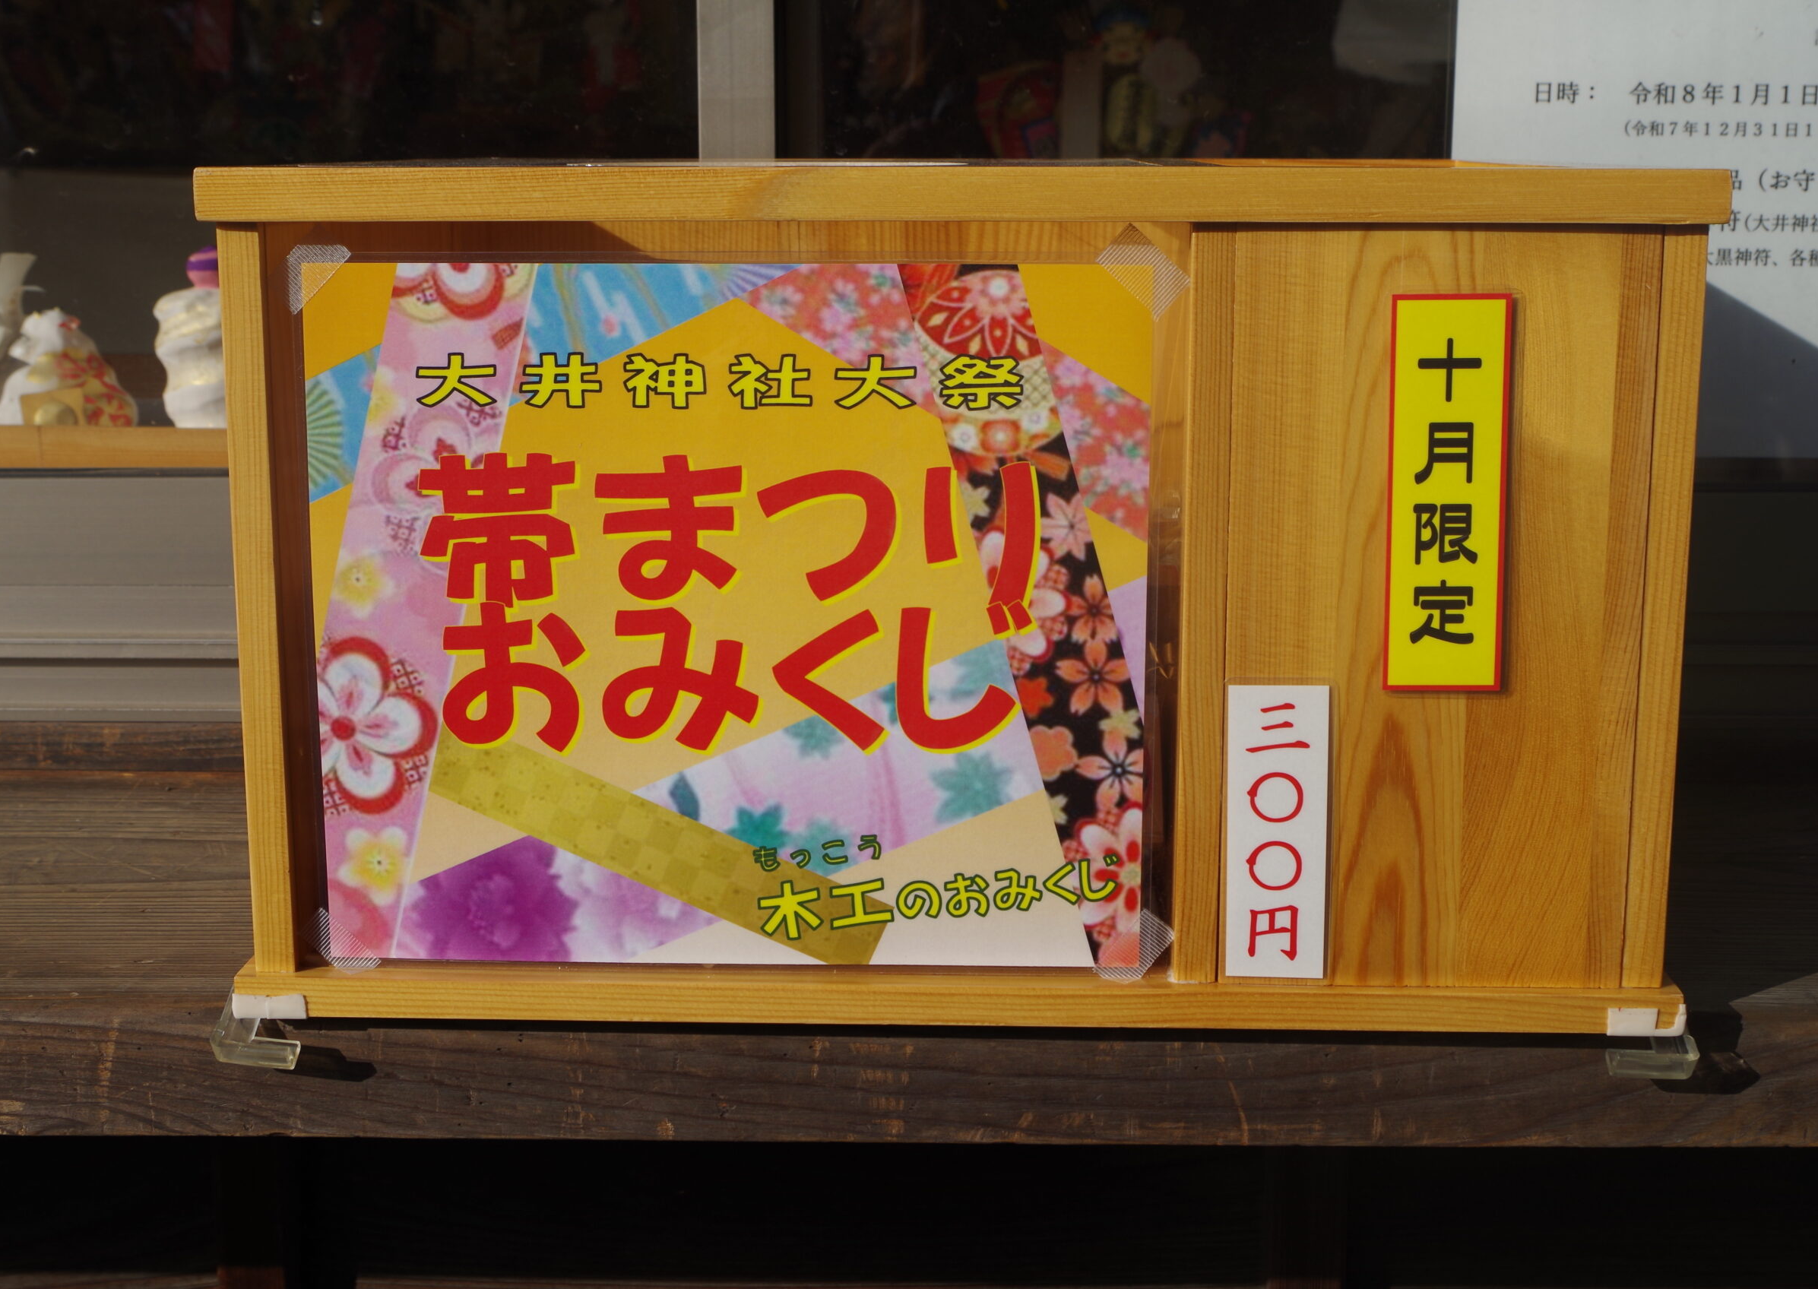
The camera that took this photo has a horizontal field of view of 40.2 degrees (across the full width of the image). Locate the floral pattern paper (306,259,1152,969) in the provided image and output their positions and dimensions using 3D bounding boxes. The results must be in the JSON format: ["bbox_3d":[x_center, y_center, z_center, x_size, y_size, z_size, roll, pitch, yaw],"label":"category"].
[{"bbox_3d":[-0.053,-0.006,0.740,0.248,0.212,0.003,0,11,2],"label":"floral pattern paper"}]

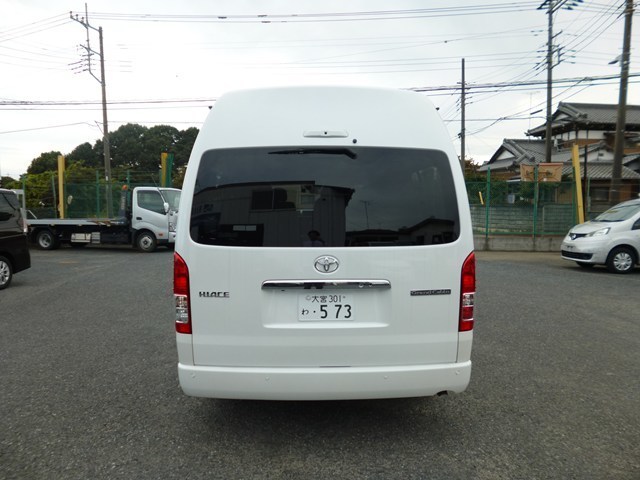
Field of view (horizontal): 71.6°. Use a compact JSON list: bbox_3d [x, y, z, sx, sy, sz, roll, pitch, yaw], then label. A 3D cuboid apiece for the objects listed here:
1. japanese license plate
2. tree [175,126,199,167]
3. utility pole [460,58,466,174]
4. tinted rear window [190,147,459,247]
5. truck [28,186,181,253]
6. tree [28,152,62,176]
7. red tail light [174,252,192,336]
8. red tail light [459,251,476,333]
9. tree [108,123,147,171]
[{"bbox_3d":[0.038,0.396,2.620,0.330,0.165,0.015,0,4,0],"label":"japanese license plate"},{"bbox_3d":[-13.298,-6.556,44.637,3.499,9.374,3.499,0,4,0],"label":"tree"},{"bbox_3d":[9.552,-6.356,29.610,0.320,11.204,0.320,0,4,0],"label":"utility pole"},{"bbox_3d":[0.030,-0.265,2.645,1.600,0.600,0.090,0,-5,0],"label":"tinted rear window"},{"bbox_3d":[-7.400,-0.780,15.886,6.100,2.120,1.900,1,4,11],"label":"truck"},{"bbox_3d":[-28.162,-5.511,45.717,4.530,7.130,4.530,0,4,0],"label":"tree"},{"bbox_3d":[-0.825,0.318,2.680,0.130,0.490,0.140,0,4,0],"label":"red tail light"},{"bbox_3d":[0.893,0.316,2.690,0.130,0.490,0.140,0,4,0],"label":"red tail light"},{"bbox_3d":[-19.219,-6.751,44.622,4.909,9.766,4.909,0,4,0],"label":"tree"}]

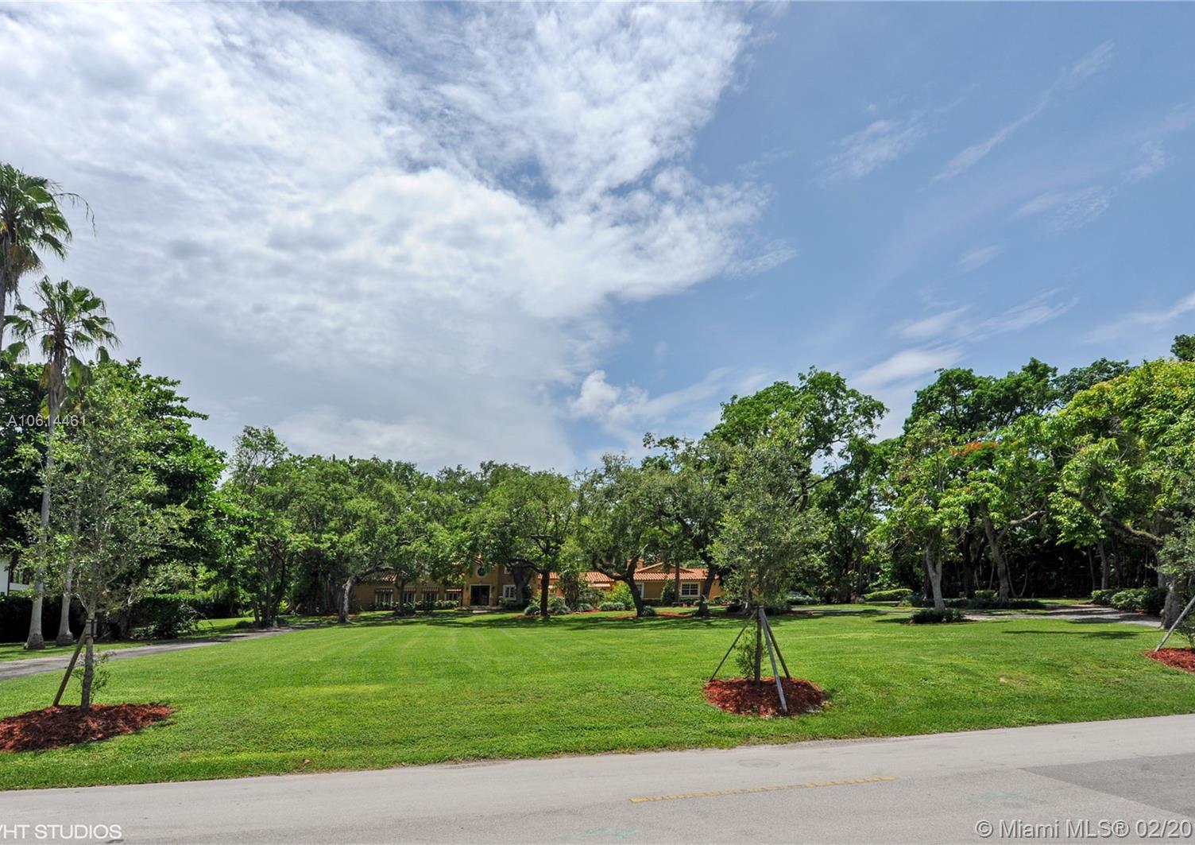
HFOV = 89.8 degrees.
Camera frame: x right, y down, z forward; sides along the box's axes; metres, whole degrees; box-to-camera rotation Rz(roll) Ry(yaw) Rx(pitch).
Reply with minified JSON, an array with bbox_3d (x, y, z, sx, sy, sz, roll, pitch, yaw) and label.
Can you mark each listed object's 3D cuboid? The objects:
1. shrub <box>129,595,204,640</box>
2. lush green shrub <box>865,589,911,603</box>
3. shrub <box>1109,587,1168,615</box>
[{"bbox_3d":[-18.526,8.355,25.800,2.600,1.700,2.000,0,-15,0],"label":"shrub"},{"bbox_3d":[23.419,13.979,48.500,3.500,1.000,1.800,0,-15,0],"label":"lush green shrub"},{"bbox_3d":[26.108,8.623,29.000,1.700,1.200,2.900,-8,-17,26],"label":"shrub"}]

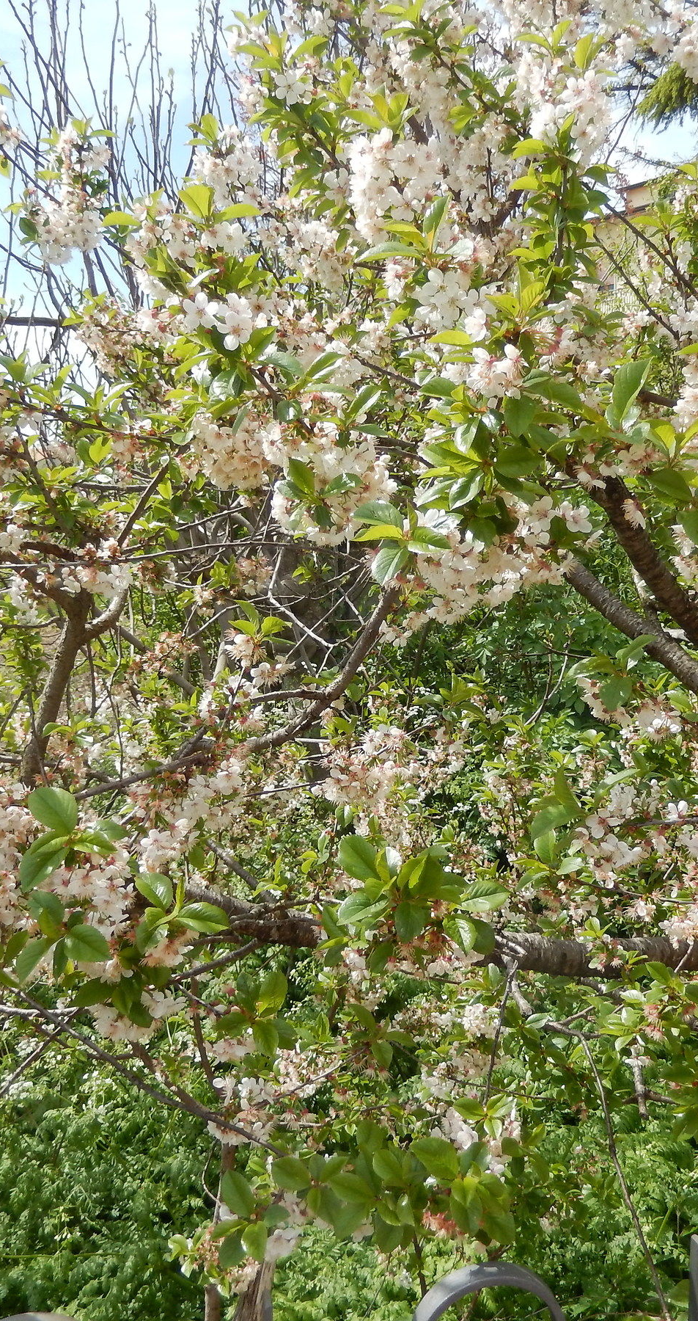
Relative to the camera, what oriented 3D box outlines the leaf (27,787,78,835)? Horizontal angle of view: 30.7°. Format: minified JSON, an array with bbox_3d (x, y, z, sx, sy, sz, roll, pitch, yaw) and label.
[{"bbox_3d":[-0.268,0.138,1.150,0.035,0.055,0.011,-47,20,-14],"label":"leaf"}]

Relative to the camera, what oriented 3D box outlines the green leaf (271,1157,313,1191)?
[{"bbox_3d":[-0.058,0.519,1.280,0.050,0.032,0.011,37,-21,-15],"label":"green leaf"}]

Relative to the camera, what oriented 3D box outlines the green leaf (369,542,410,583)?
[{"bbox_3d":[0.042,-0.092,1.220,0.026,0.050,0.011,38,-25,-1],"label":"green leaf"}]

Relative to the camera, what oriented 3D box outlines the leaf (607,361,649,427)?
[{"bbox_3d":[0.266,-0.248,1.180,0.025,0.065,0.013,23,26,7],"label":"leaf"}]

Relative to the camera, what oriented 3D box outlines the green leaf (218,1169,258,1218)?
[{"bbox_3d":[-0.110,0.532,1.270,0.028,0.054,0.011,-31,3,-16],"label":"green leaf"}]

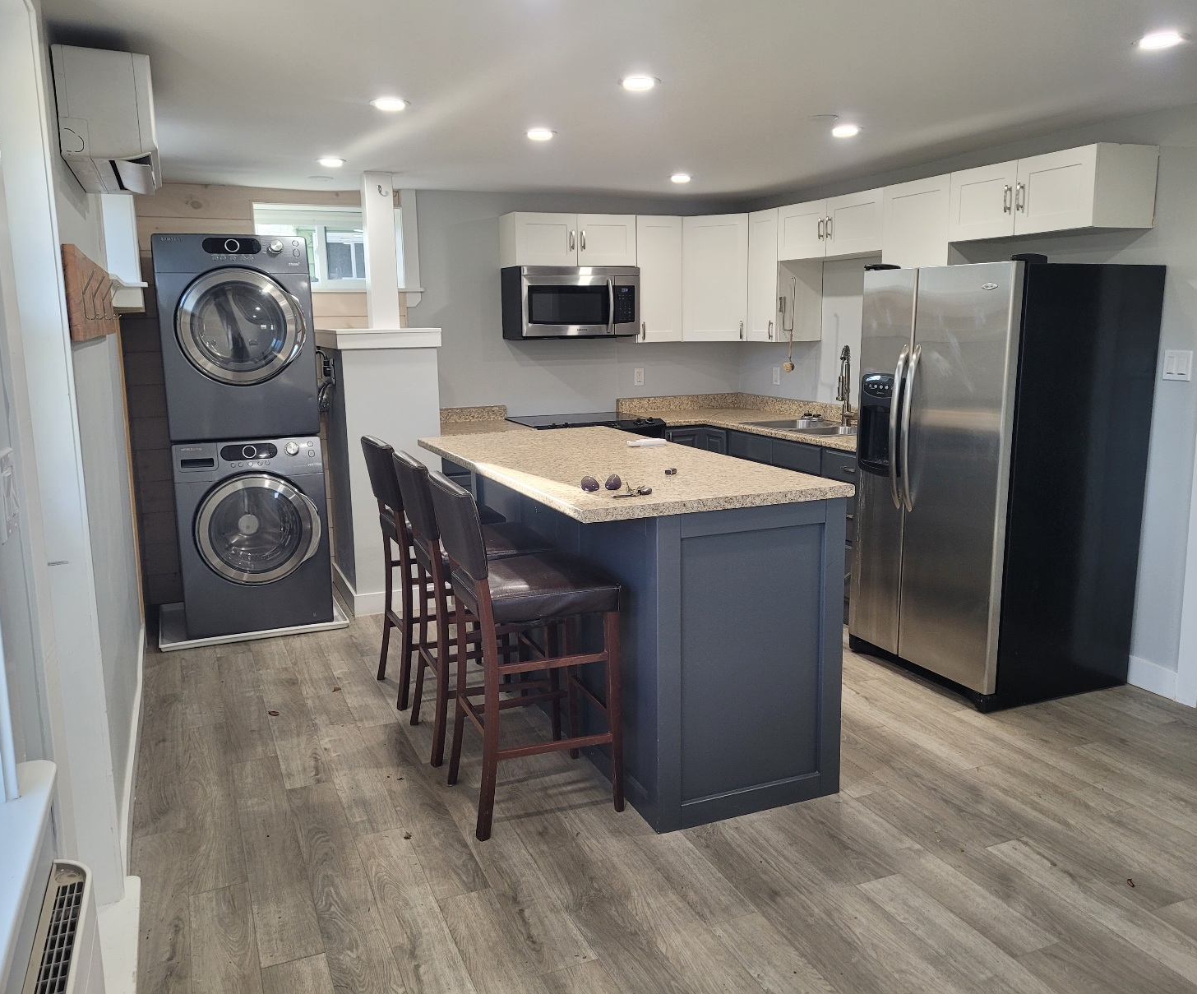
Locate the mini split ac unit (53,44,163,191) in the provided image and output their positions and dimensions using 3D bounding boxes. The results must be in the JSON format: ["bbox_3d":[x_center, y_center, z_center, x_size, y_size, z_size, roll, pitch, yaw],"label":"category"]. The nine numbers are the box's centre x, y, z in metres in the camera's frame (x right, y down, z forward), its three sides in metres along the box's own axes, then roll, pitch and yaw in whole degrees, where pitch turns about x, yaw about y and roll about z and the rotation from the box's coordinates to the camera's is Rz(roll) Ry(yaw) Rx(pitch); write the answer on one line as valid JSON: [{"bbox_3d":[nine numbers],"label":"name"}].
[{"bbox_3d":[-1.607,-1.214,3.308,0.256,0.307,0.881,-5,11,-22],"label":"mini split ac unit"}]

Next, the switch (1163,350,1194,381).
[{"bbox_3d":[2.245,-0.508,3.863,0.010,0.115,0.119,-5,11,-22],"label":"switch"}]

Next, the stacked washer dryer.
[{"bbox_3d":[-1.810,-0.321,5.087,0.688,1.922,0.750,-5,11,-22],"label":"stacked washer dryer"}]

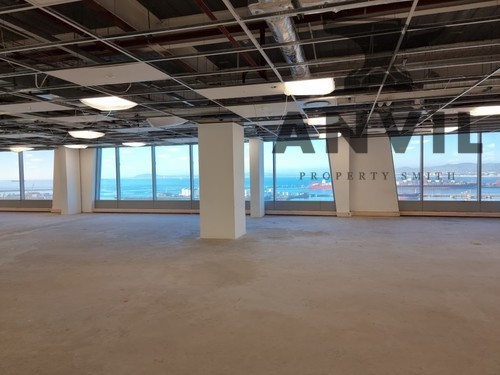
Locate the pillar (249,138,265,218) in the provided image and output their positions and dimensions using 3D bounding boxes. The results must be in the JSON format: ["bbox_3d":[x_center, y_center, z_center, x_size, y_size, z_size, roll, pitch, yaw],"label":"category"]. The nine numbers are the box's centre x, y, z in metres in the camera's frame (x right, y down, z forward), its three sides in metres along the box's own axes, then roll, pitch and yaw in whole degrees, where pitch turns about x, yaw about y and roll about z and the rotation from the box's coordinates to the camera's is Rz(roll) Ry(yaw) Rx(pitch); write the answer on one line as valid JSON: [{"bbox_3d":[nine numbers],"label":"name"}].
[{"bbox_3d":[0.225,-0.294,11.530,0.323,2.542,0.496,0,2,16],"label":"pillar"}]

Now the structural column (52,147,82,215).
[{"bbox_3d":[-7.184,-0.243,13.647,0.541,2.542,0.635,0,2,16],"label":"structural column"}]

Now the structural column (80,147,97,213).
[{"bbox_3d":[-6.472,-0.262,13.974,0.566,2.532,0.298,0,2,16],"label":"structural column"}]

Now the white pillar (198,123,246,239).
[{"bbox_3d":[-0.616,-0.140,7.938,0.789,2.532,0.765,0,2,16],"label":"white pillar"}]

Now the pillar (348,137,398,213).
[{"bbox_3d":[4.524,-0.406,12.738,1.720,2.885,0.420,0,2,16],"label":"pillar"}]

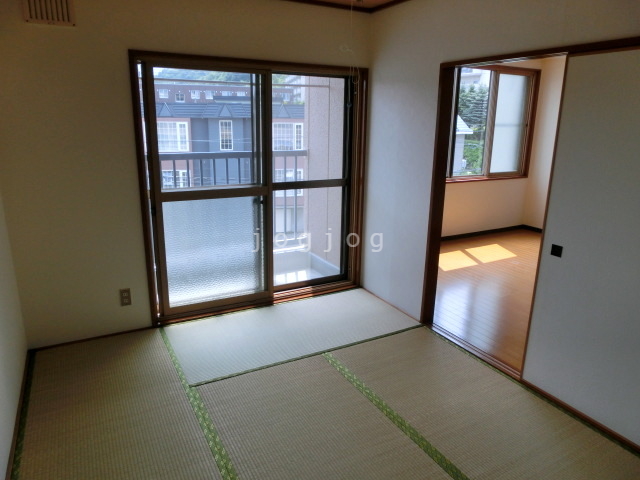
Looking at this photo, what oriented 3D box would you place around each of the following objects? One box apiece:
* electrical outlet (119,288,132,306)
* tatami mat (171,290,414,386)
[{"bbox_3d":[-1.385,0.412,3.164,0.070,0.120,0.010,-8,17,-27],"label":"electrical outlet"},{"bbox_3d":[-0.196,0.679,3.378,1.755,0.045,0.874,-8,17,-27],"label":"tatami mat"}]

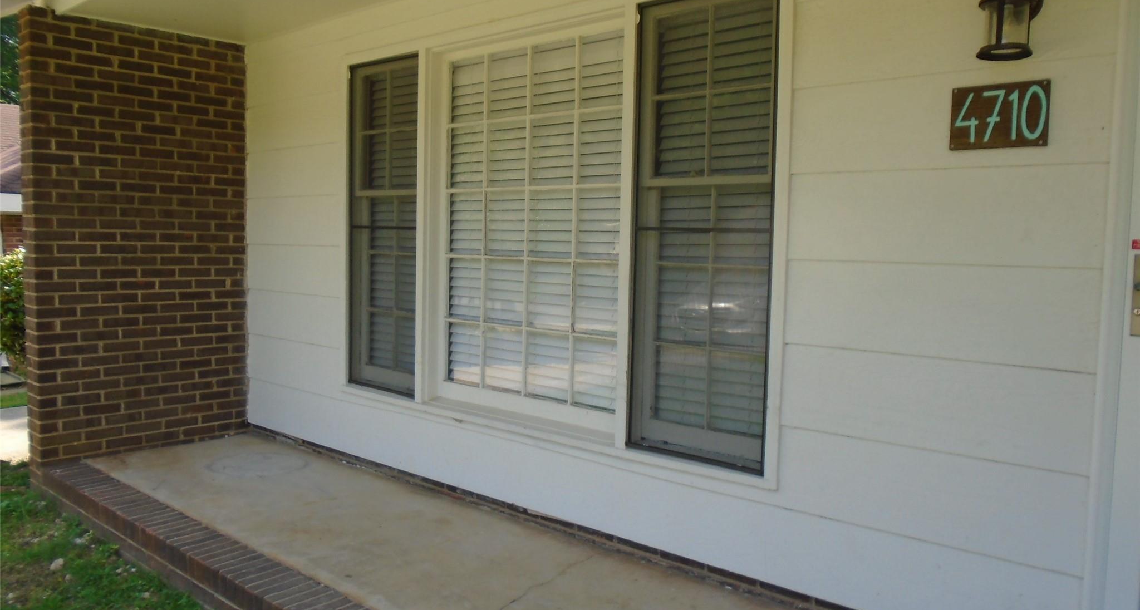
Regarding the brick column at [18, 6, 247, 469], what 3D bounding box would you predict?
[{"bbox_3d":[-2.470,-0.372,4.959,0.198,2.397,1.169,5,6,42],"label":"brick column"}]

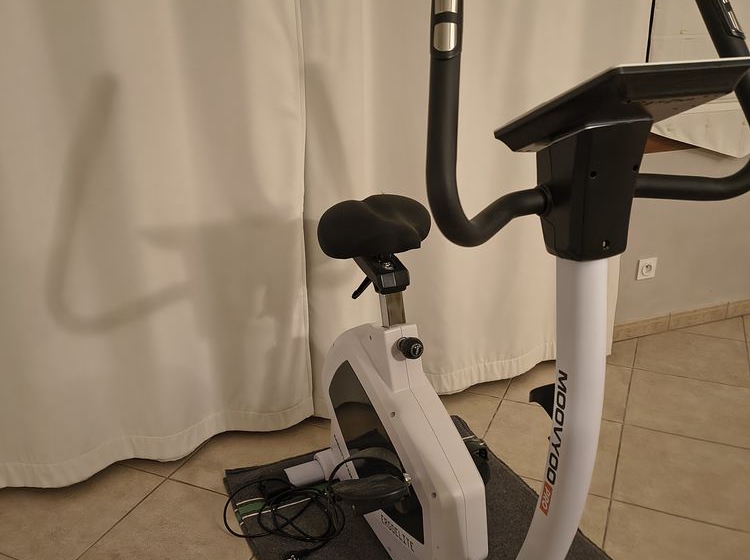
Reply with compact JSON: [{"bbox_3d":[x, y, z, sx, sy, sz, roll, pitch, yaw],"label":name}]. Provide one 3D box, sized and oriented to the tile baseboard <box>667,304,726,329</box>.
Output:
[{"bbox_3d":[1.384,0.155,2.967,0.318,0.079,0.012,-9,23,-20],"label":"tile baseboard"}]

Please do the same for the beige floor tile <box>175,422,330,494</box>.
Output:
[{"bbox_3d":[-0.352,0.555,2.170,0.410,0.010,0.410,9,24,22],"label":"beige floor tile"}]

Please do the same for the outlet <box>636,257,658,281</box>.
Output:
[{"bbox_3d":[1.088,-0.046,2.779,0.083,0.083,0.012,-9,23,-19],"label":"outlet"}]

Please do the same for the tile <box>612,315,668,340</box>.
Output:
[{"bbox_3d":[1.107,0.203,2.894,0.317,0.078,0.010,-9,23,-19],"label":"tile"}]

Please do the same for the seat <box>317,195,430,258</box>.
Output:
[{"bbox_3d":[0.027,-0.106,1.562,0.255,0.120,0.290,-11,24,-24],"label":"seat"}]

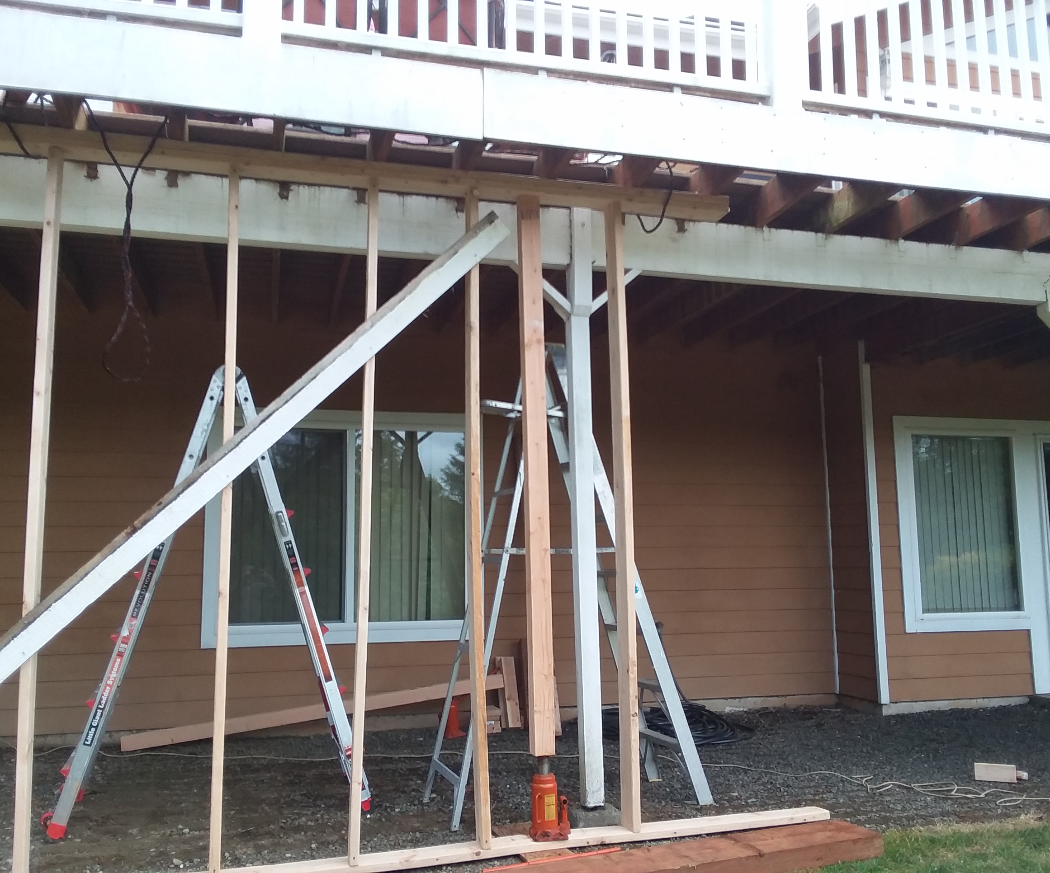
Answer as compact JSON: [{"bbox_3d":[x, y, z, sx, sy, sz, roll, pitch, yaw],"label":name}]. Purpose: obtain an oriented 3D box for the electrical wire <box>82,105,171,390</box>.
[{"bbox_3d":[-1.522,-0.737,3.680,0.316,1.089,0.121,1,-7,-17],"label":"electrical wire"}]

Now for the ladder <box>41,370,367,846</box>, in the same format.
[{"bbox_3d":[-1.581,0.769,5.055,1.462,2.205,0.705,1,-7,-17],"label":"ladder"}]

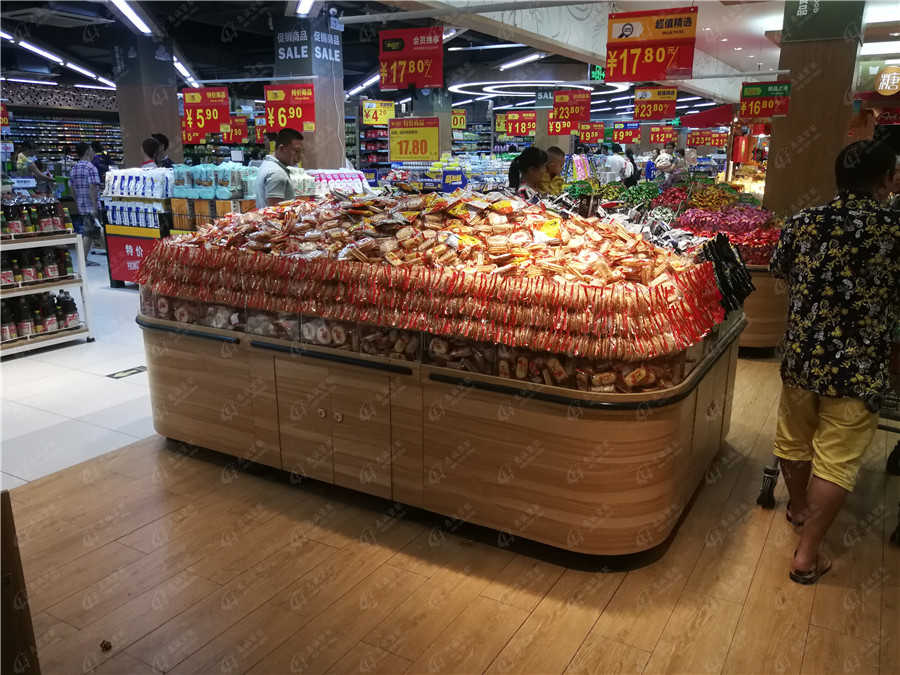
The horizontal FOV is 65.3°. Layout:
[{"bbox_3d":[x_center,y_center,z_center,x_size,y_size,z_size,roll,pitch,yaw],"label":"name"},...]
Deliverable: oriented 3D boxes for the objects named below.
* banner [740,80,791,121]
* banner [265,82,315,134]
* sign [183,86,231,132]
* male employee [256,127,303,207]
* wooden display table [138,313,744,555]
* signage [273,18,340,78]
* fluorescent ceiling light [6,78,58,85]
[{"bbox_3d":[2.584,-1.945,5.750,0.356,0.274,0.020,6,15,21],"label":"banner"},{"bbox_3d":[-1.457,-2.078,6.384,0.513,0.414,0.020,5,15,19],"label":"banner"},{"bbox_3d":[-2.384,-2.218,6.863,0.544,0.415,0.020,5,15,19],"label":"sign"},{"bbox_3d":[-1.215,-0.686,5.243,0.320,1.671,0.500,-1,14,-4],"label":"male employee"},{"bbox_3d":[-0.071,0.178,3.733,2.837,0.680,1.823,8,17,29],"label":"wooden display table"},{"bbox_3d":[-2.014,-4.059,9.963,0.673,0.753,0.673,8,17,29],"label":"signage"},{"bbox_3d":[-9.662,-5.917,16.269,0.070,0.060,1.220,8,16,28],"label":"fluorescent ceiling light"}]

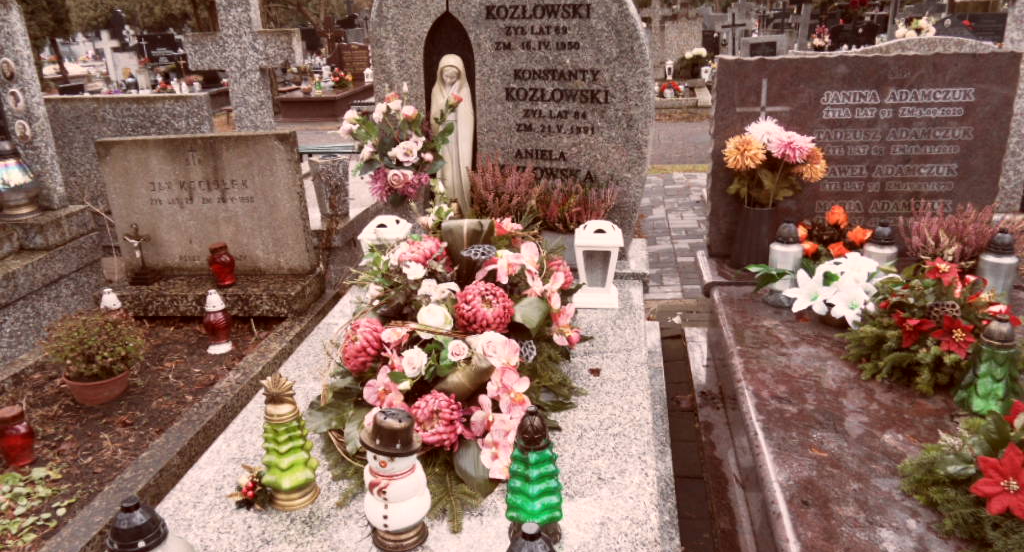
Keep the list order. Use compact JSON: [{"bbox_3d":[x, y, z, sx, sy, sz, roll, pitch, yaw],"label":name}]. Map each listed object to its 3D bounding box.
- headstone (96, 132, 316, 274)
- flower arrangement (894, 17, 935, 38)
[{"bbox_3d":[-1.309,-0.321,3.146,0.830,0.640,0.120,-3,24,-5],"label":"headstone"},{"bbox_3d":[5.115,-3.112,9.000,0.500,0.340,0.350,1,21,9],"label":"flower arrangement"}]

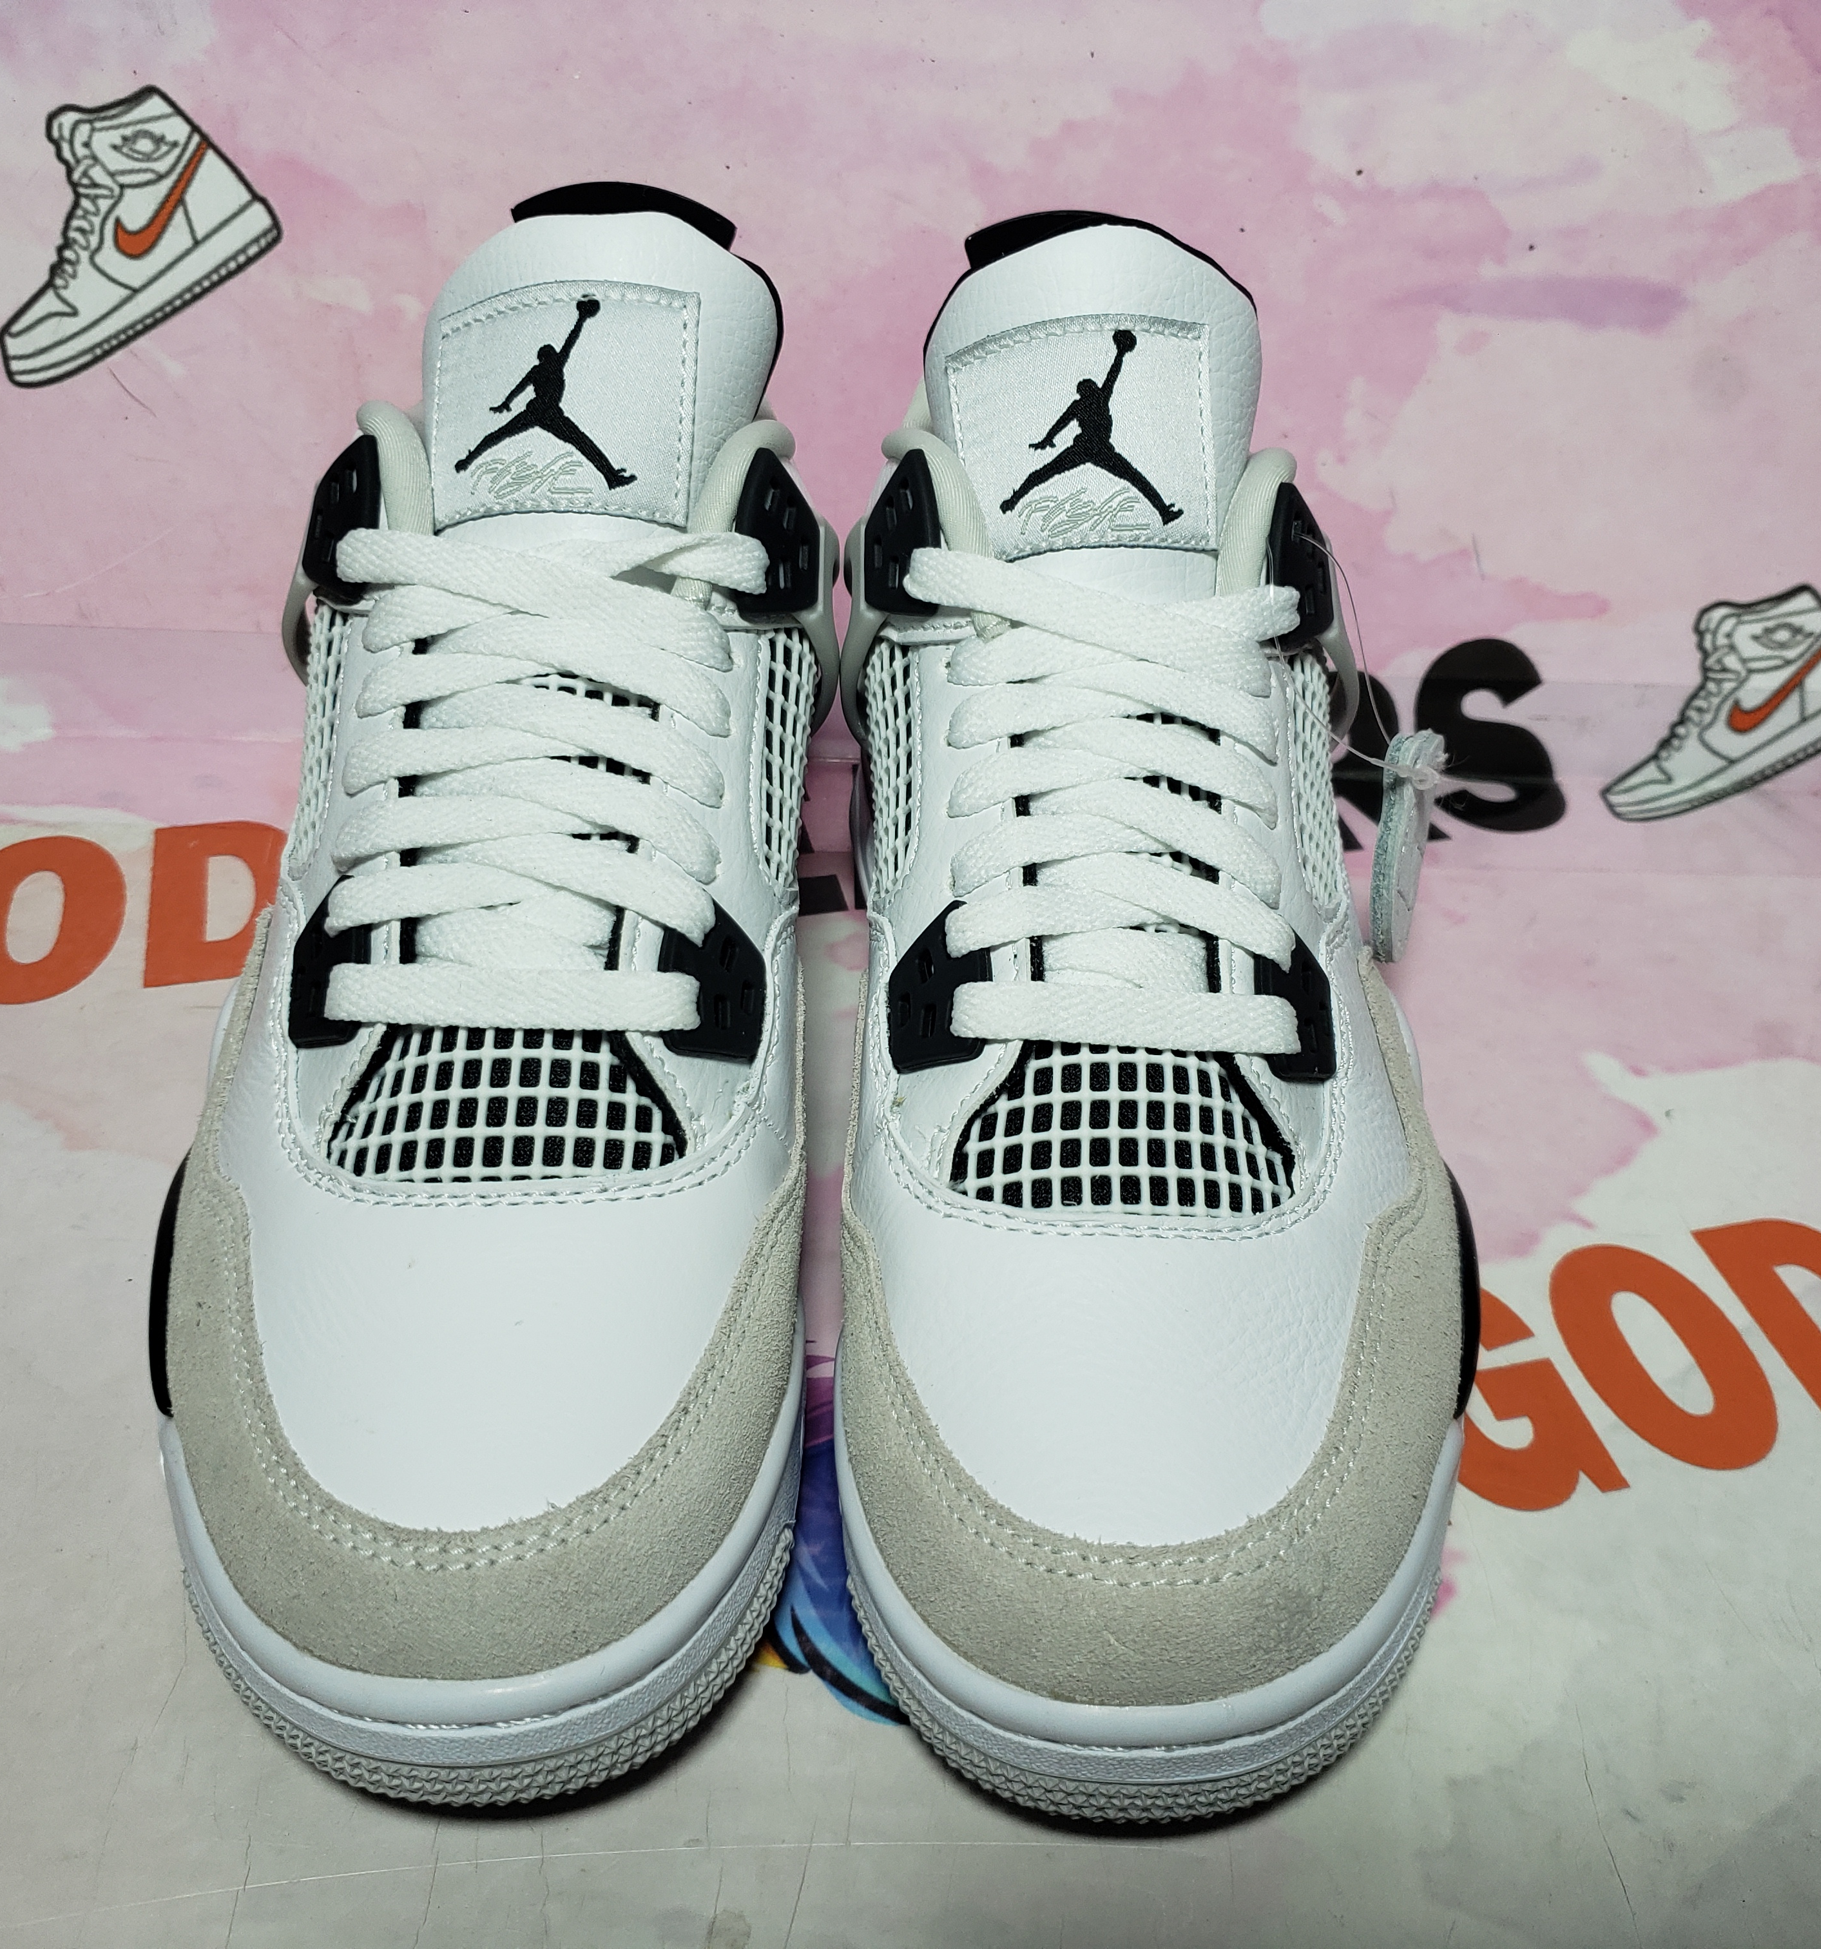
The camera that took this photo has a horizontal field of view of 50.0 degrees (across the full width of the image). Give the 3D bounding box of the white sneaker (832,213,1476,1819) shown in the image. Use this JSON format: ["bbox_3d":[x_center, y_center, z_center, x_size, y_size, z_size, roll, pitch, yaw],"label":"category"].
[{"bbox_3d":[0.042,-0.027,0.336,0.105,0.160,0.290,3,41,-5],"label":"white sneaker"}]

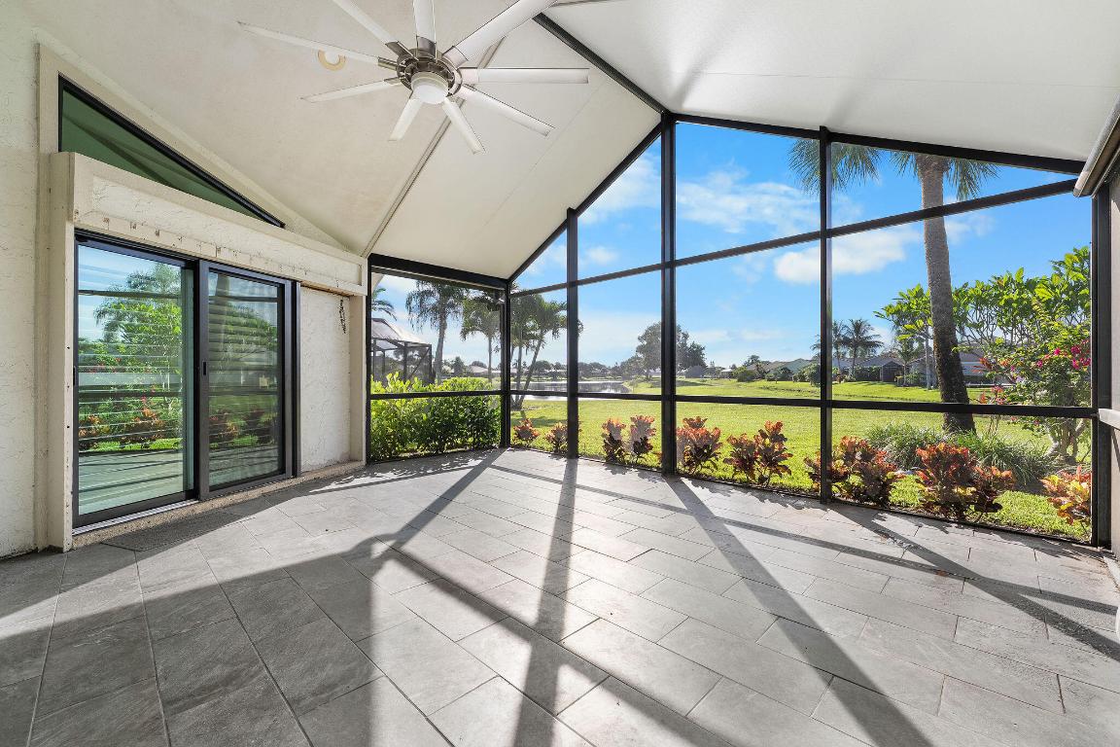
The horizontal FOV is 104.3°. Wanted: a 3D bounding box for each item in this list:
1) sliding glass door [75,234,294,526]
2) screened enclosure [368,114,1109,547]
[{"bbox_3d":[-3.203,0.059,3.903,0.130,2.139,1.838,0,0,17],"label":"sliding glass door"},{"bbox_3d":[0.625,-0.909,4.145,6.052,4.126,2.267,0,0,44],"label":"screened enclosure"}]

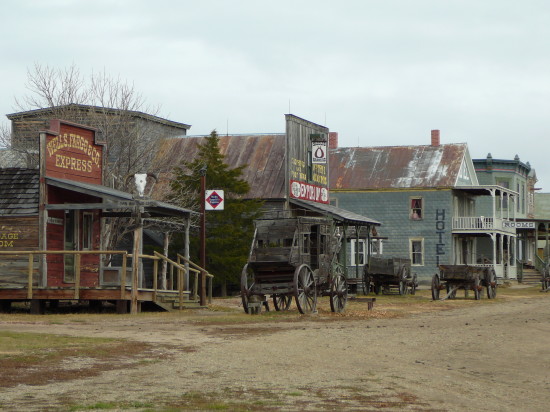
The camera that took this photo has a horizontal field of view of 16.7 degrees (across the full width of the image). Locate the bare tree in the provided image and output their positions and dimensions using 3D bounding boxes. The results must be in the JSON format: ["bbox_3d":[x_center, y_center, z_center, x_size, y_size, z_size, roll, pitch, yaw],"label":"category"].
[{"bbox_3d":[-6.120,-0.700,66.000,5.800,8.100,6.100,0,-2,0],"label":"bare tree"}]

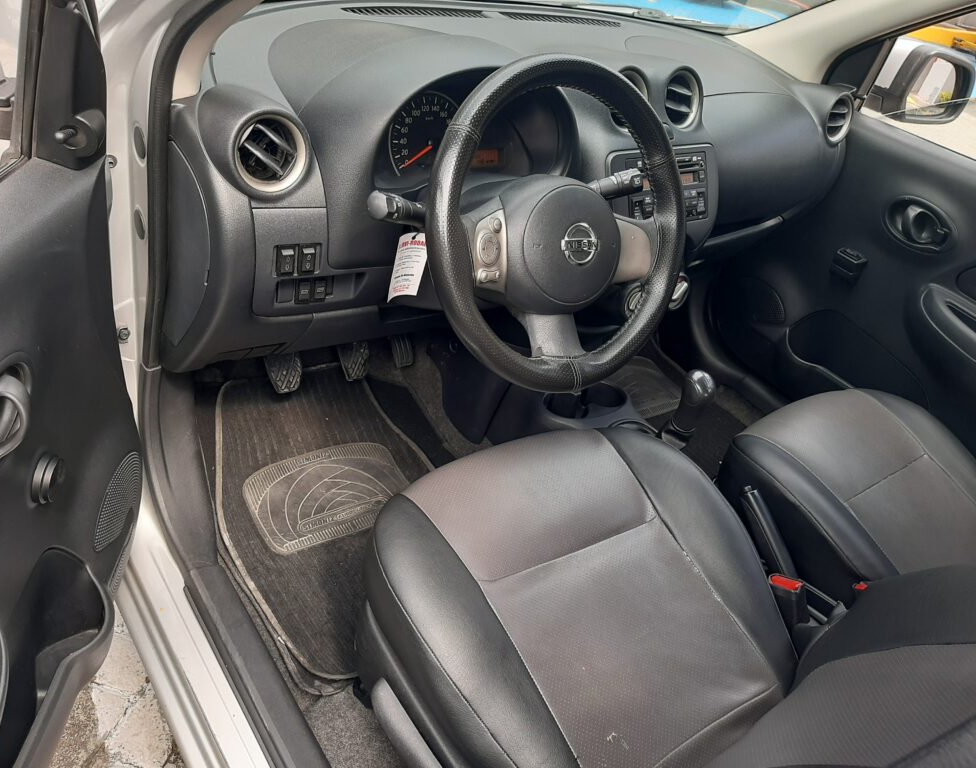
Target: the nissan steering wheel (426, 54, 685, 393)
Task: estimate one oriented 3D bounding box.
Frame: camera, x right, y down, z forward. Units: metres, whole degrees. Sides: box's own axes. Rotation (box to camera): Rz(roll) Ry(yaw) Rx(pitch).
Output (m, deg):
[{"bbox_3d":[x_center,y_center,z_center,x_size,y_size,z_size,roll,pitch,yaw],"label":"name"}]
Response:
[{"bbox_3d":[0.077,-0.181,0.935,0.380,0.380,0.100,-8,13,-36],"label":"nissan steering wheel"}]

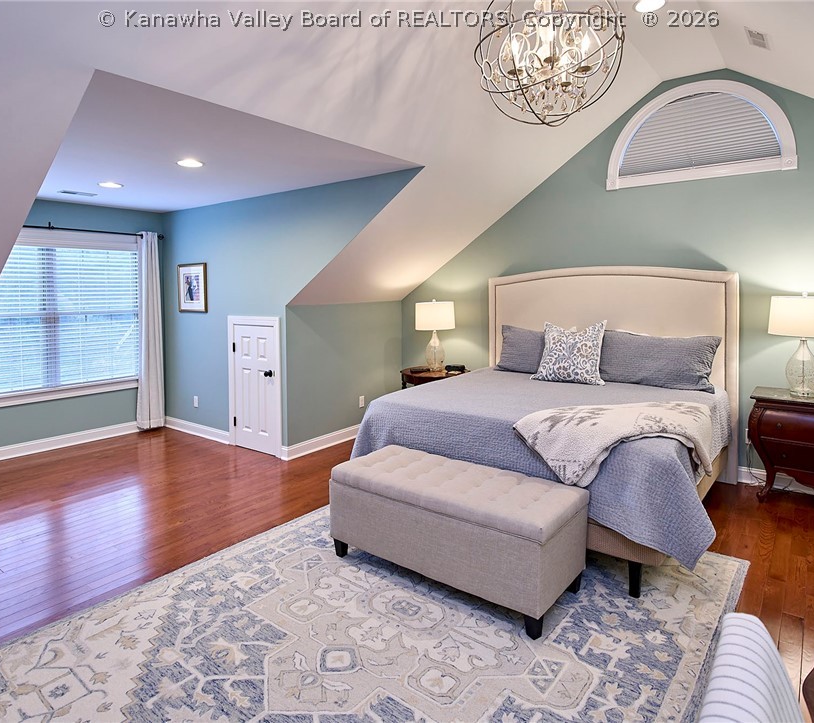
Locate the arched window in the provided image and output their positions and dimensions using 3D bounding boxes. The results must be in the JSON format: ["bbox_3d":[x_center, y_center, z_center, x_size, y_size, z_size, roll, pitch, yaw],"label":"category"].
[{"bbox_3d":[2.233,-1.793,4.007,1.310,0.760,0.090,5,9,39],"label":"arched window"}]

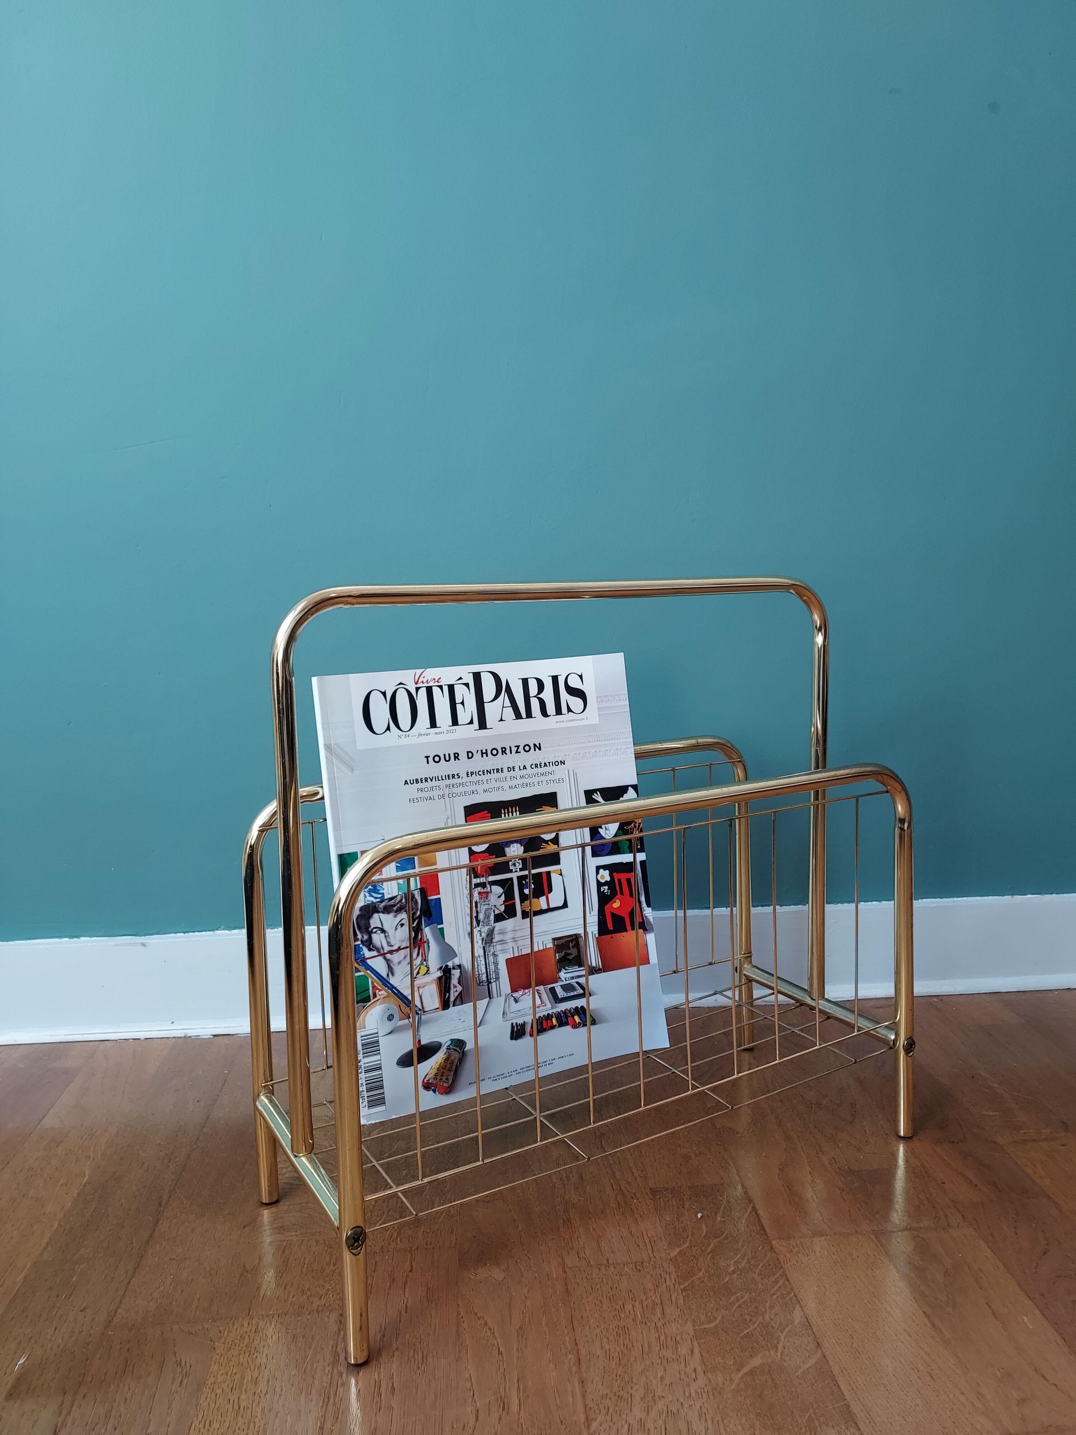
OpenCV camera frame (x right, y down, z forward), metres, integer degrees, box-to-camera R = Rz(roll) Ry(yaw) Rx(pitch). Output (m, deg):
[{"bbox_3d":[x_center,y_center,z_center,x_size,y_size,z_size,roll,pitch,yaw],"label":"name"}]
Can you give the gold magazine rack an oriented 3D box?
[{"bbox_3d":[0.038,0.111,0.668,0.424,0.402,0.185,-5,8,-30],"label":"gold magazine rack"}]

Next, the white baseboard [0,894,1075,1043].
[{"bbox_3d":[0.012,0.237,0.944,1.016,0.090,0.020,-2,7,-3],"label":"white baseboard"}]

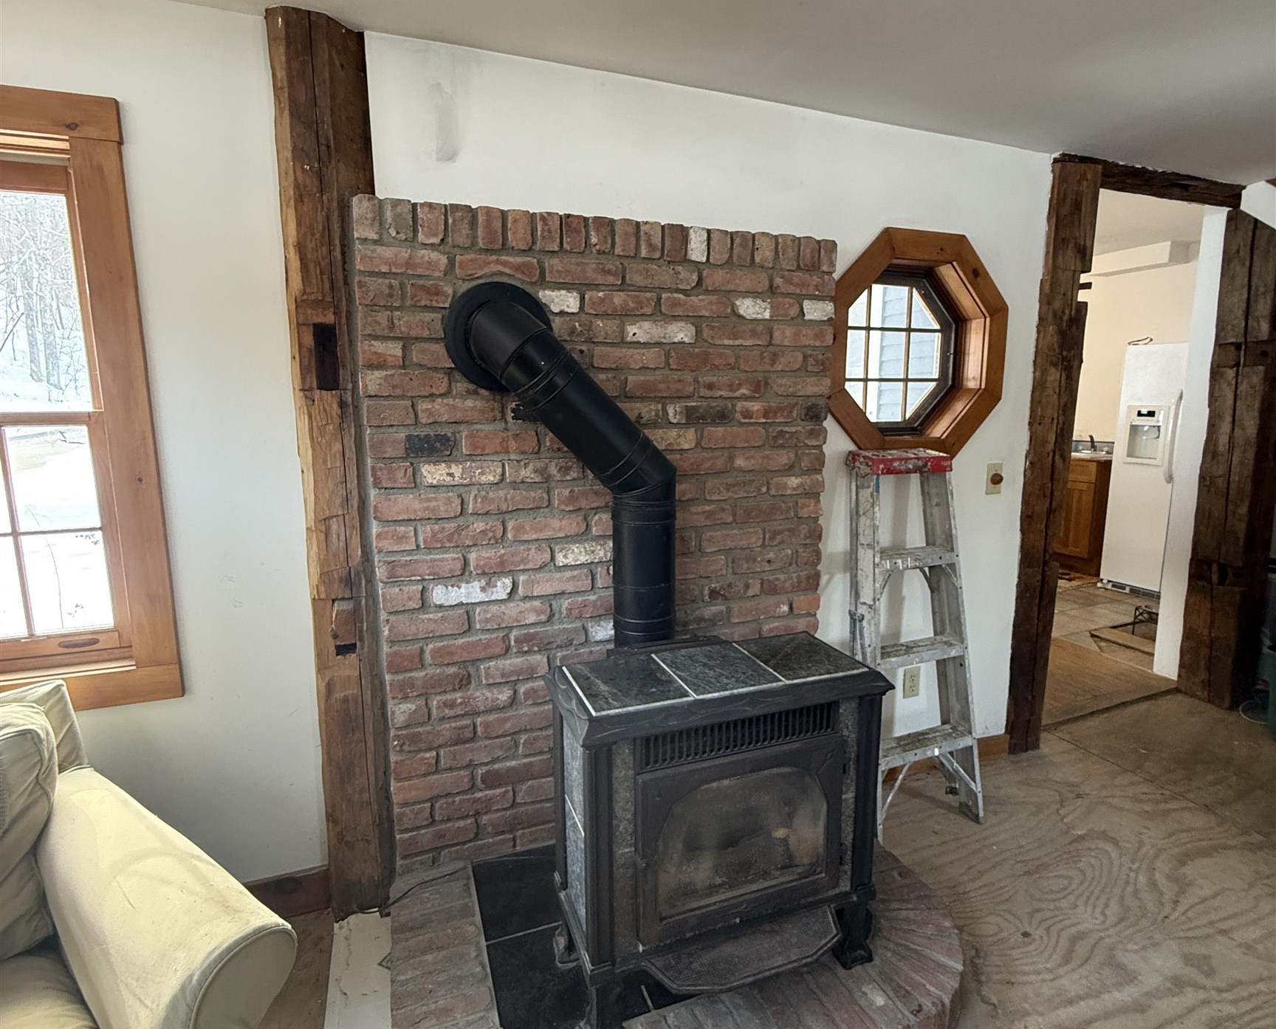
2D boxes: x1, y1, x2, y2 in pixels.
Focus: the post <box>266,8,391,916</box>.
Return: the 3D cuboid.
[{"bbox_3d":[-0.731,-0.030,1.745,0.200,2.213,0.150,-4,10,-20],"label":"post"}]

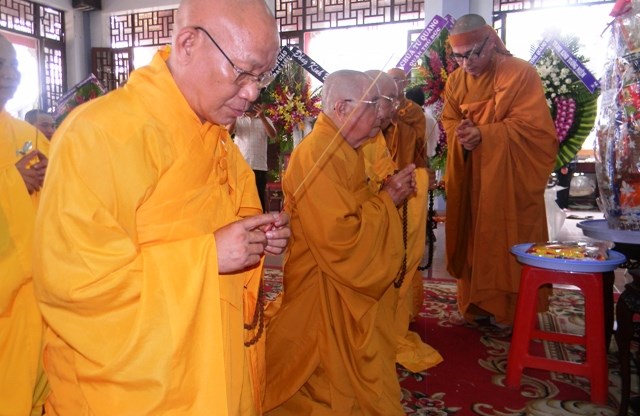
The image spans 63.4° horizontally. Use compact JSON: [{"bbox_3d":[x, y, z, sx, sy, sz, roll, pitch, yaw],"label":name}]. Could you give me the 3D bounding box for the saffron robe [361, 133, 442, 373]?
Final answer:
[{"bbox_3d":[0.202,0.161,2.130,0.720,1.000,0.580,1,6,18],"label":"saffron robe"}]

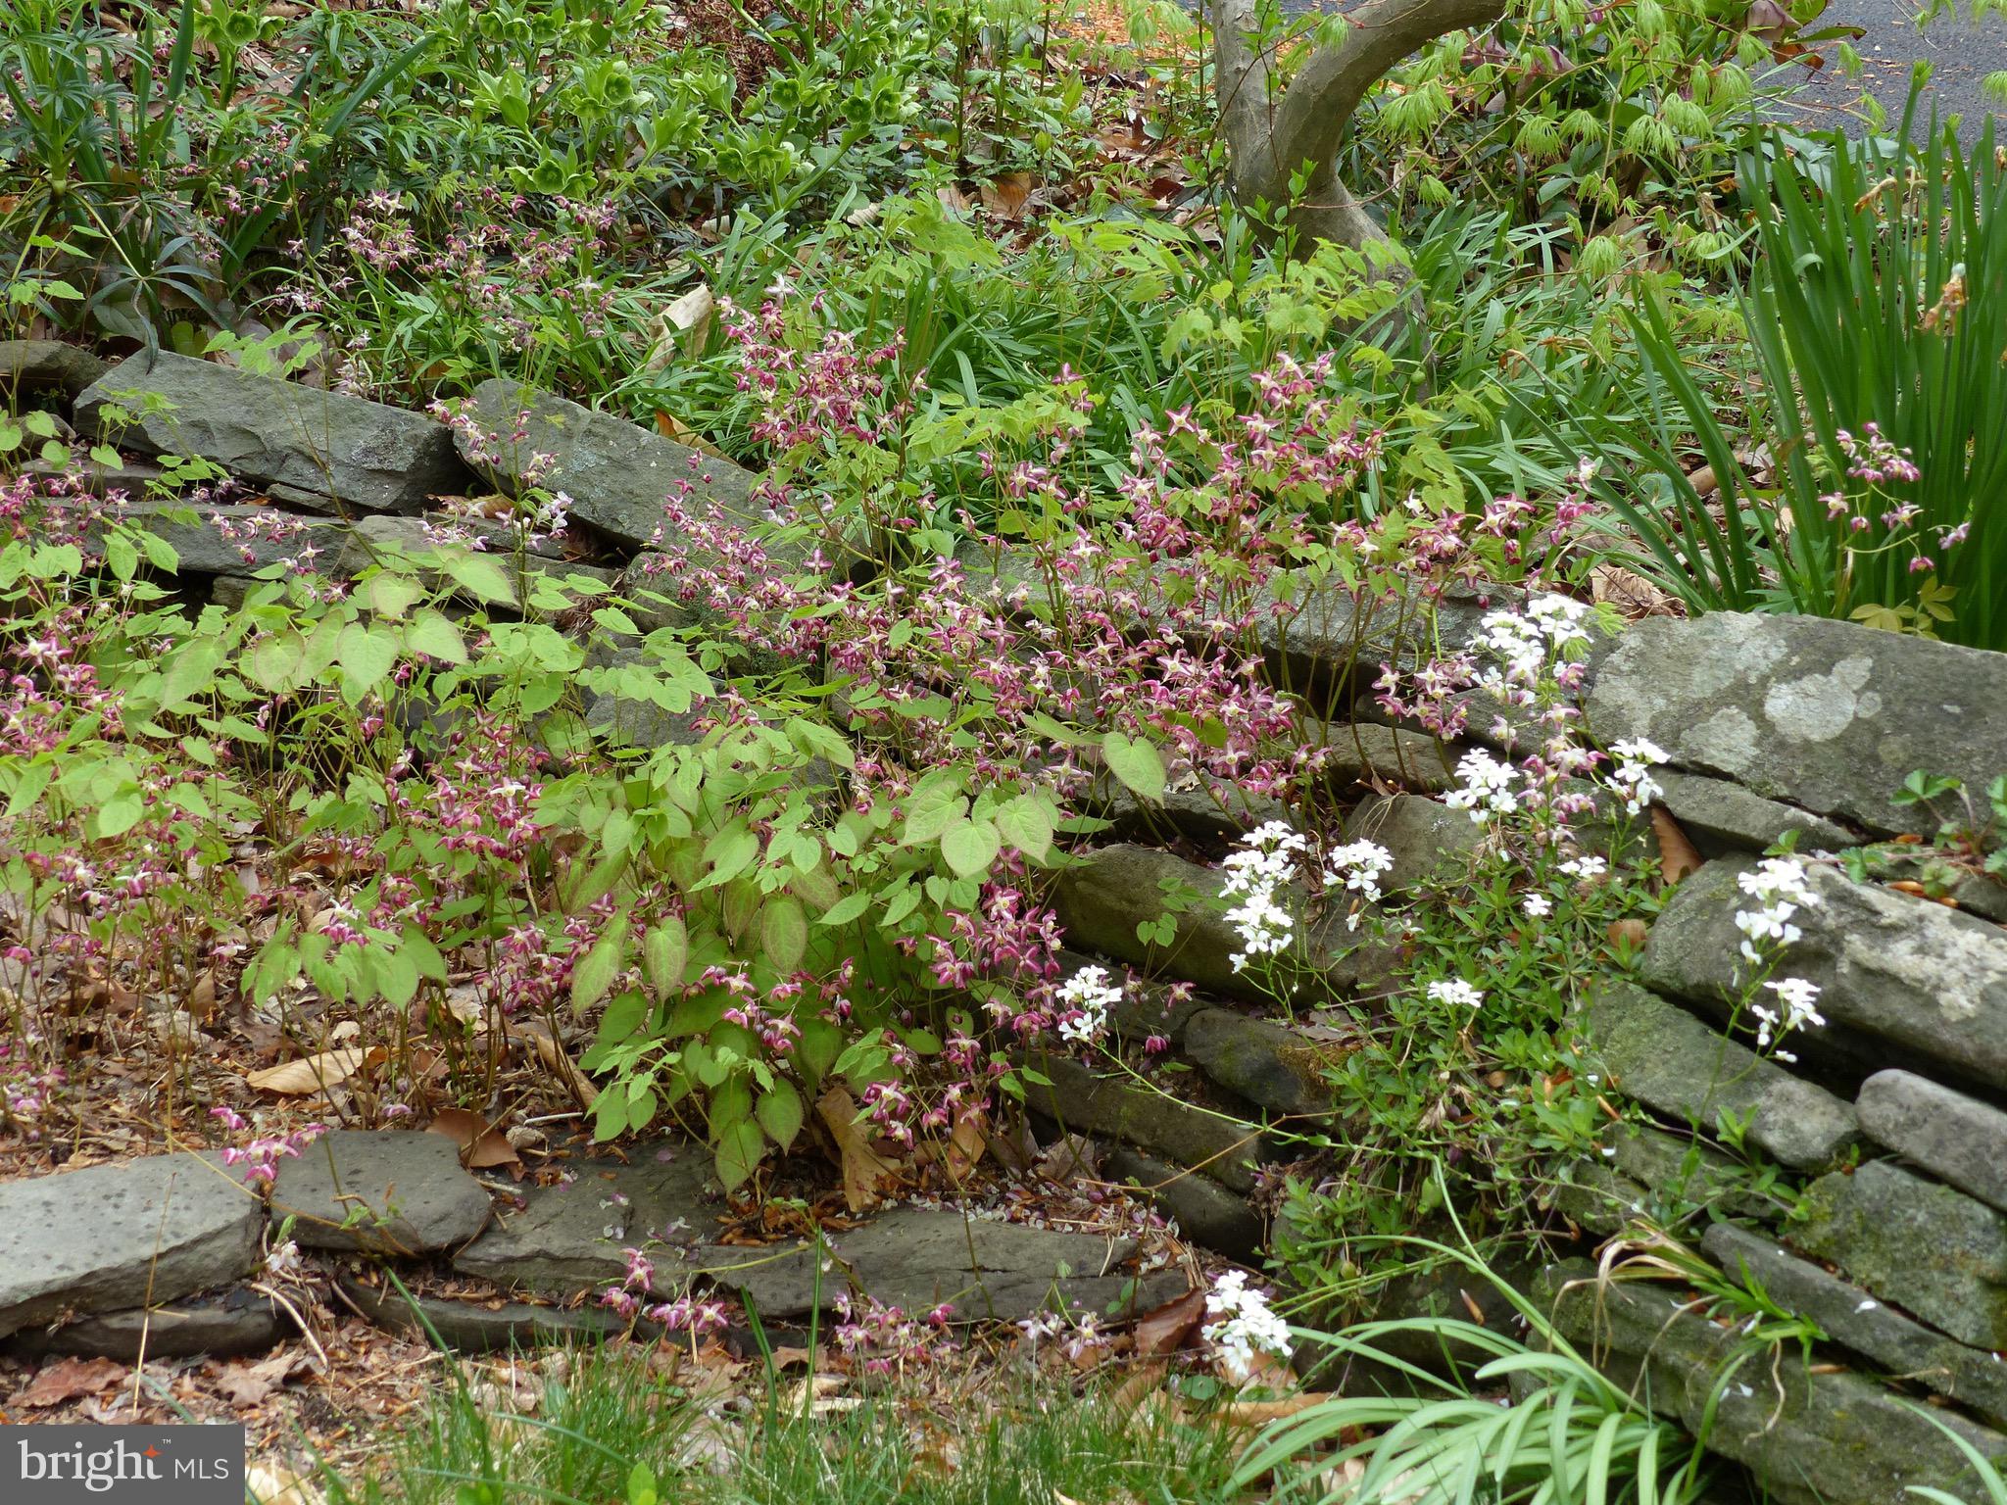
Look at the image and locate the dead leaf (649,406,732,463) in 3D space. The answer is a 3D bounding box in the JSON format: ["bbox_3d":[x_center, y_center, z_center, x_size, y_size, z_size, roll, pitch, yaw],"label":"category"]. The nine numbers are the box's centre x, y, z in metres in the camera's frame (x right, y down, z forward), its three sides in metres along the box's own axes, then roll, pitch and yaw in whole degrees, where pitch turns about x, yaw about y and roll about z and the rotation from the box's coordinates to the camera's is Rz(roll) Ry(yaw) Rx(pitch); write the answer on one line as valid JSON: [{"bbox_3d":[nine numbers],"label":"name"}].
[{"bbox_3d":[-0.320,-0.325,3.520,0.080,0.025,0.040,11,48,28],"label":"dead leaf"}]

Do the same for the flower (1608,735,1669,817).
[{"bbox_3d":[0.424,0.015,2.287,0.043,0.051,0.041,0,22,0],"label":"flower"}]

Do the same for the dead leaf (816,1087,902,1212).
[{"bbox_3d":[-0.118,0.324,2.790,0.065,0.100,0.030,0,-10,0],"label":"dead leaf"}]

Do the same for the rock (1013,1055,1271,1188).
[{"bbox_3d":[0.134,0.296,2.880,0.245,0.055,0.100,16,25,37],"label":"rock"}]

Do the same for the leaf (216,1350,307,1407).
[{"bbox_3d":[-0.523,0.441,2.410,0.062,0.018,0.046,-6,23,-14],"label":"leaf"}]

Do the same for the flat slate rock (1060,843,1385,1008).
[{"bbox_3d":[0.172,0.124,2.585,0.268,0.074,0.134,17,28,37],"label":"flat slate rock"}]

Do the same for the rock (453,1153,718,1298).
[{"bbox_3d":[-0.338,0.380,2.760,0.200,0.040,0.170,-2,20,-5],"label":"rock"}]

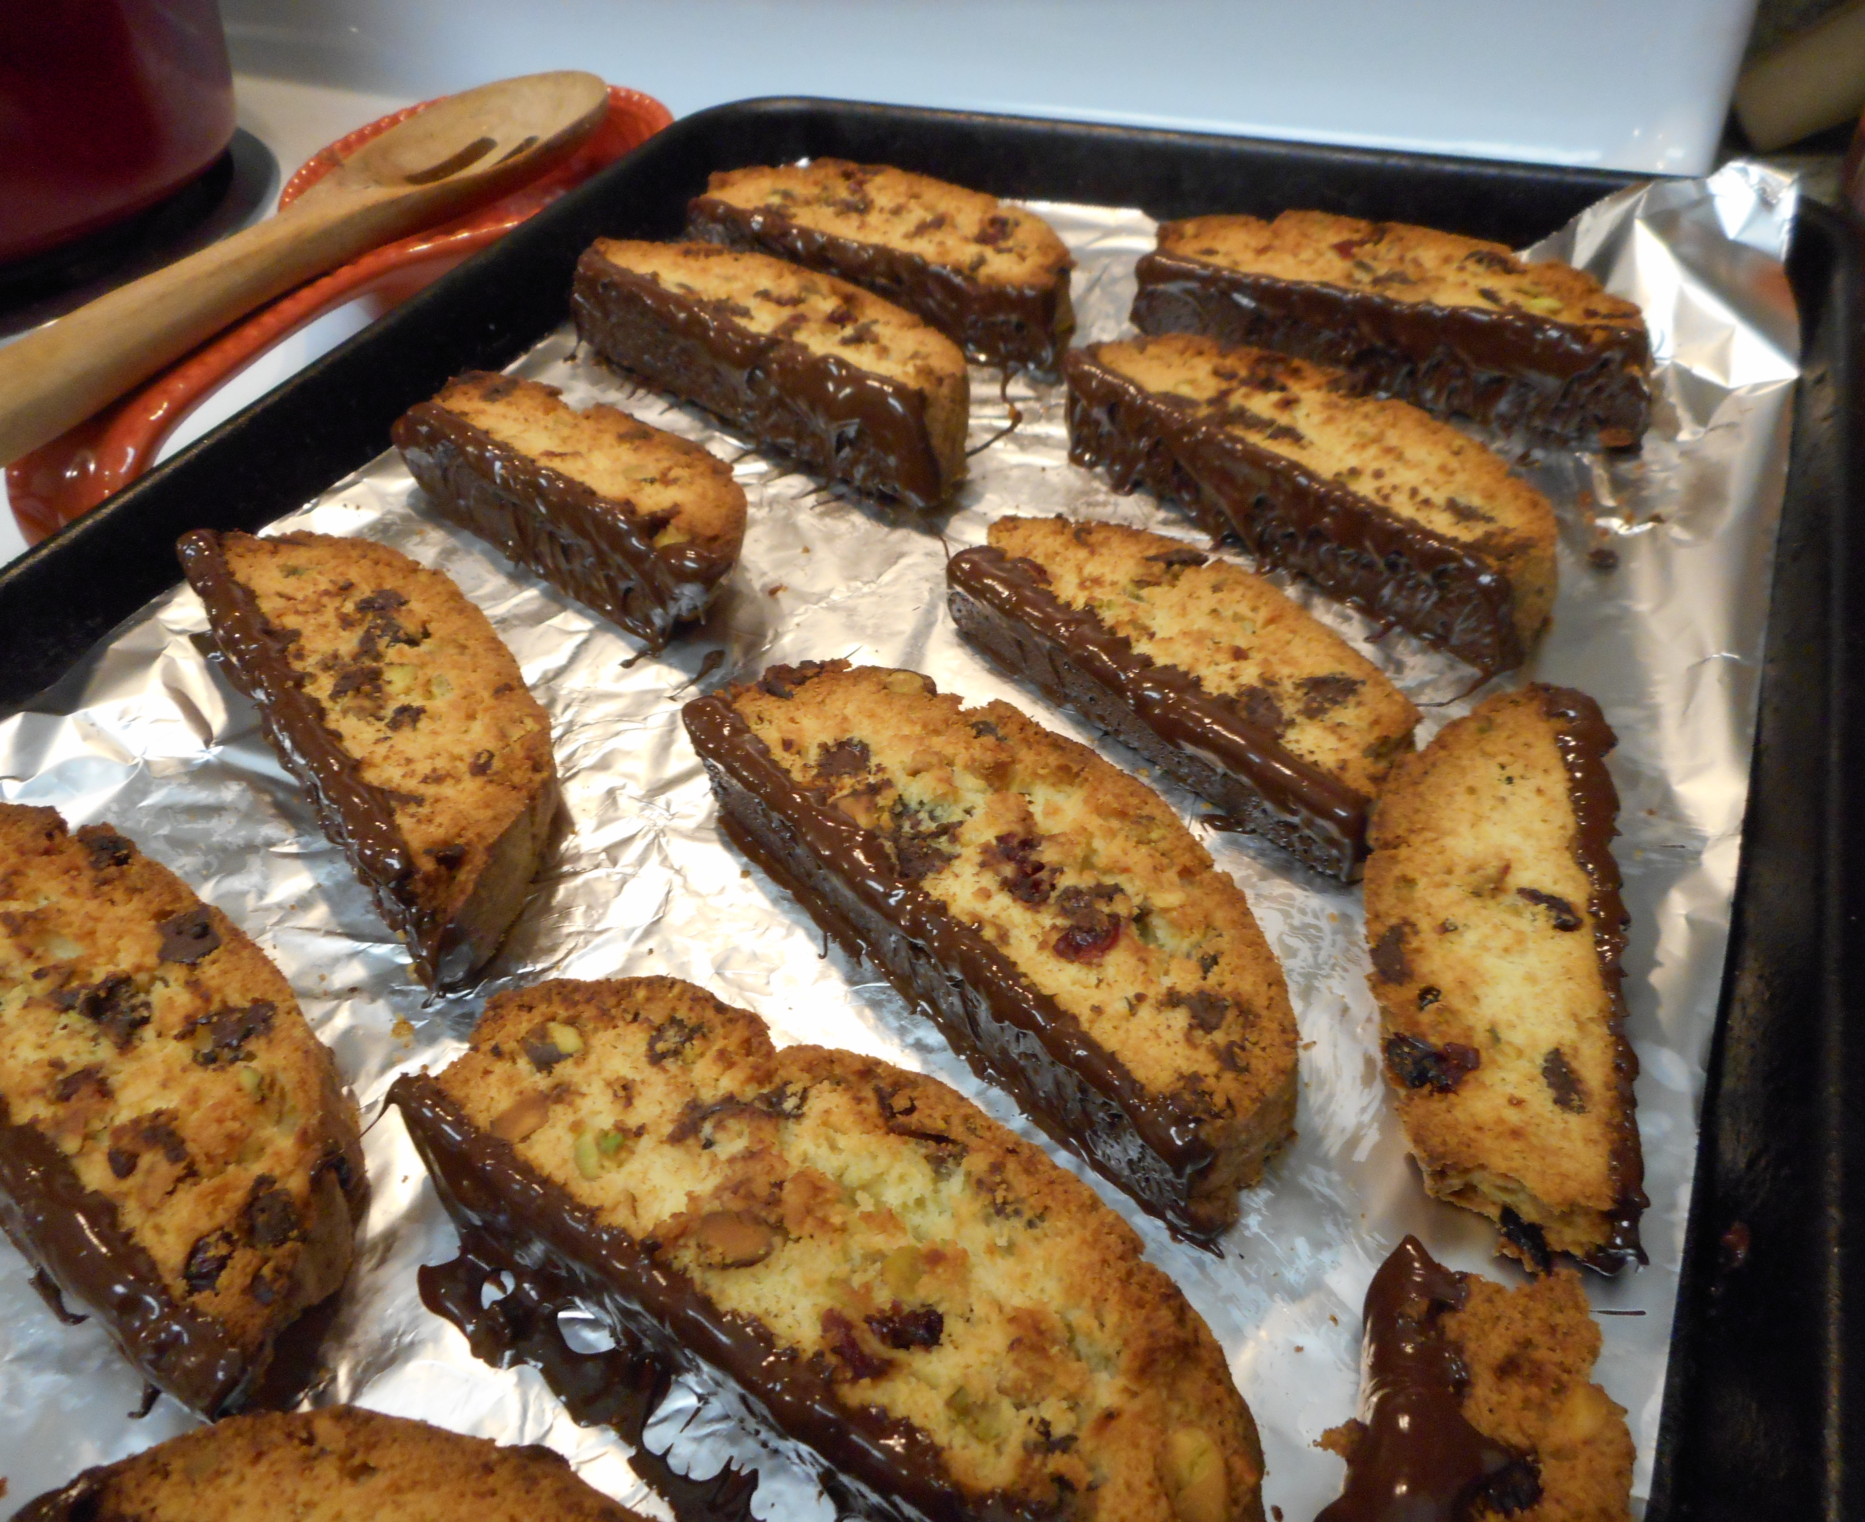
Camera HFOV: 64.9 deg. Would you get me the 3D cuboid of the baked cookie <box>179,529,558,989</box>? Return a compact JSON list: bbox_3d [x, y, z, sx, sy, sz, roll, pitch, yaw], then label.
[{"bbox_3d":[-0.093,-0.009,0.257,0.040,0.017,0.117,-28,53,-24],"label":"baked cookie"}]

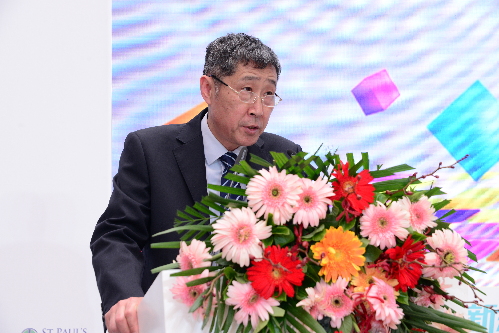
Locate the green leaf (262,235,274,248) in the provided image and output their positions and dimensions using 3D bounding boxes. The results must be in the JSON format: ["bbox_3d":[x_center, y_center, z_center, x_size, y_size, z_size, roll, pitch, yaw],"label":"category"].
[{"bbox_3d":[0.034,0.136,1.770,0.030,0.030,0.015,0,-3,-6],"label":"green leaf"}]

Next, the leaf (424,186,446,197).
[{"bbox_3d":[0.356,0.048,1.860,0.042,0.012,0.025,6,26,-6],"label":"leaf"}]

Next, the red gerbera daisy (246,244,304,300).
[{"bbox_3d":[0.045,0.182,1.680,0.100,0.095,0.030,0,-7,-1],"label":"red gerbera daisy"}]

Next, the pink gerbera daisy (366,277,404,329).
[{"bbox_3d":[0.245,0.245,1.750,0.080,0.096,0.045,2,-12,-30],"label":"pink gerbera daisy"}]

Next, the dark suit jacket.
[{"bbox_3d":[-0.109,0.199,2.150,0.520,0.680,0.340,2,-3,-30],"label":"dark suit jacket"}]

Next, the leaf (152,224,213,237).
[{"bbox_3d":[-0.120,0.115,1.740,0.112,0.014,0.022,-6,25,-12],"label":"leaf"}]

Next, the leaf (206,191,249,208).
[{"bbox_3d":[-0.038,0.059,1.740,0.082,0.020,0.018,20,-9,9],"label":"leaf"}]

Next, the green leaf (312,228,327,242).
[{"bbox_3d":[0.129,0.128,1.790,0.032,0.030,0.015,1,-3,-12],"label":"green leaf"}]

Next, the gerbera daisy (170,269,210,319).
[{"bbox_3d":[-0.099,0.224,1.710,0.080,0.090,0.038,0,3,21],"label":"gerbera daisy"}]

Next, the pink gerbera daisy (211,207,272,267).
[{"bbox_3d":[-0.014,0.125,1.730,0.108,0.106,0.035,0,-5,7],"label":"pink gerbera daisy"}]

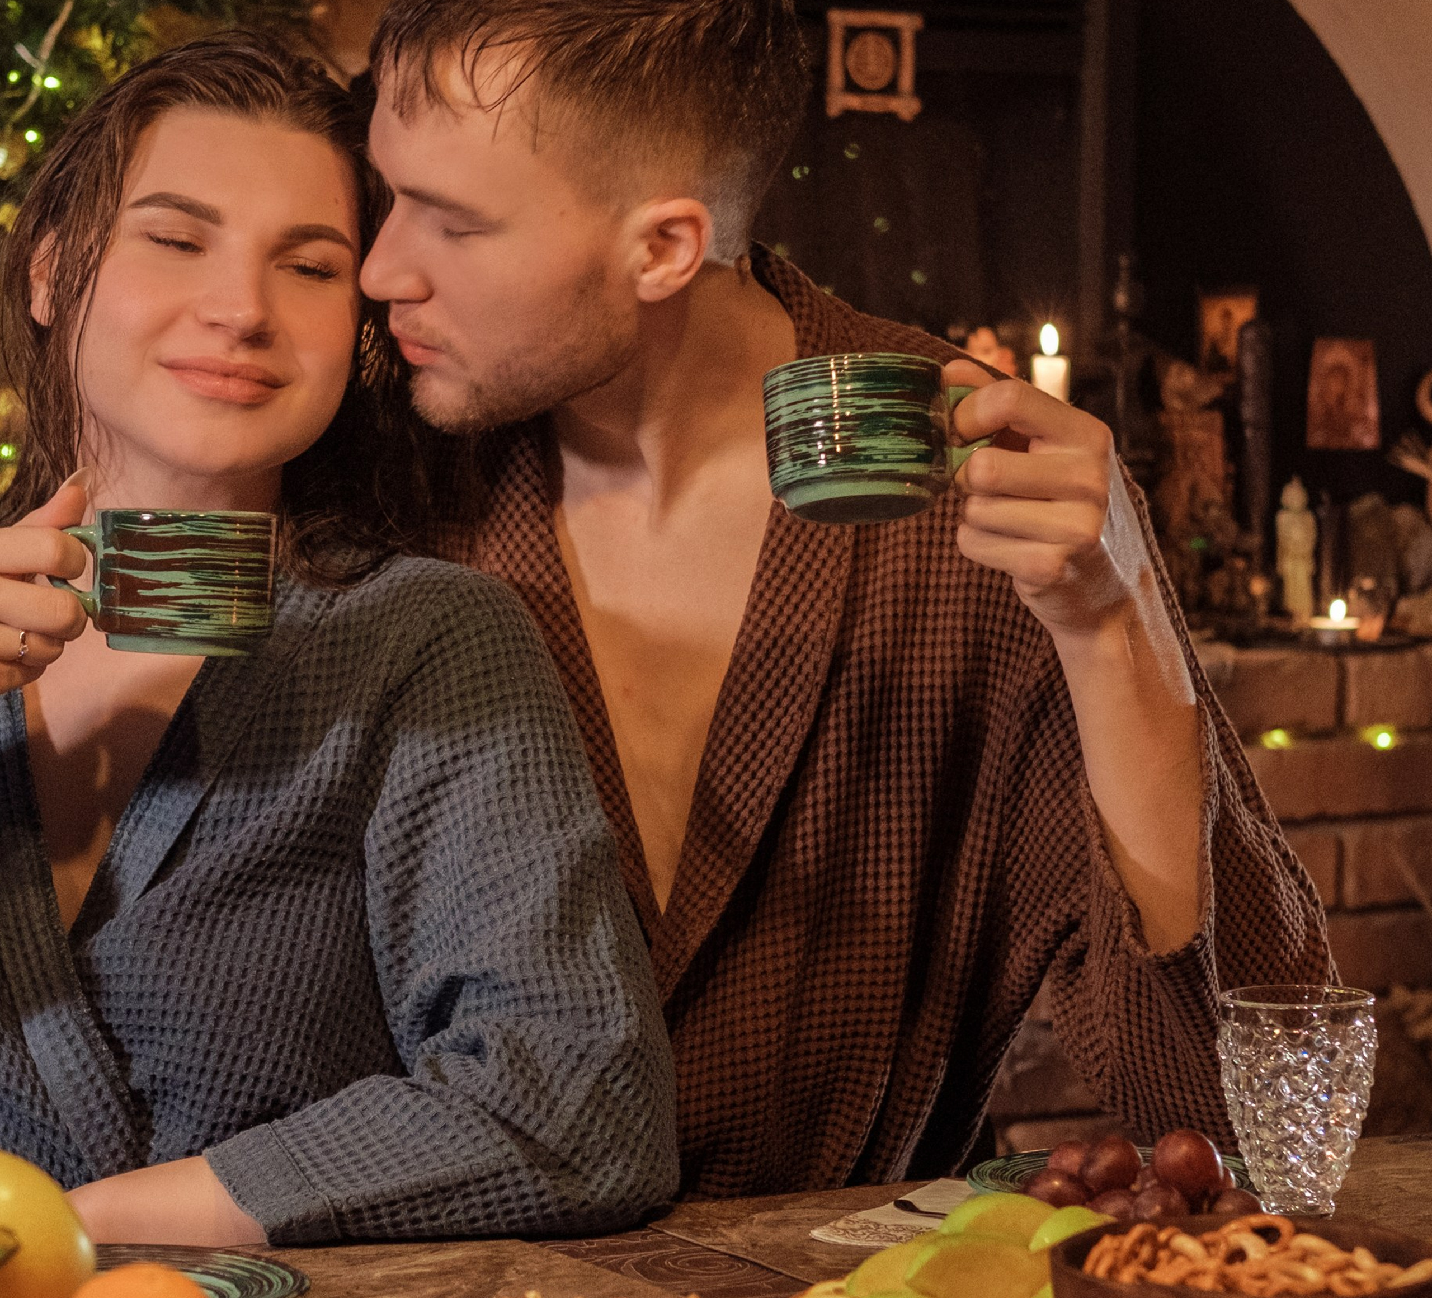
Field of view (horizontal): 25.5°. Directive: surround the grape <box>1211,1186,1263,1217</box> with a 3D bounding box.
[{"bbox_3d":[0.225,0.240,1.365,0.024,0.023,0.024,0,1,0],"label":"grape"}]

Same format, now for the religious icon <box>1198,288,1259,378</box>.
[{"bbox_3d":[0.425,-0.262,2.620,0.050,0.074,0.012,0,1,-10],"label":"religious icon"}]

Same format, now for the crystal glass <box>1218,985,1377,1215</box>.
[{"bbox_3d":[0.262,0.204,1.426,0.071,0.097,0.071,0,1,0],"label":"crystal glass"}]

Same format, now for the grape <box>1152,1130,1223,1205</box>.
[{"bbox_3d":[0.207,0.227,1.385,0.030,0.032,0.030,0,1,0],"label":"grape"}]

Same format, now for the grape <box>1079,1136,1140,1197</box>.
[{"bbox_3d":[0.173,0.227,1.390,0.027,0.027,0.027,0,1,0],"label":"grape"}]

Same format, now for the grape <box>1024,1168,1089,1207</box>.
[{"bbox_3d":[0.148,0.234,1.370,0.028,0.022,0.024,0,1,0],"label":"grape"}]

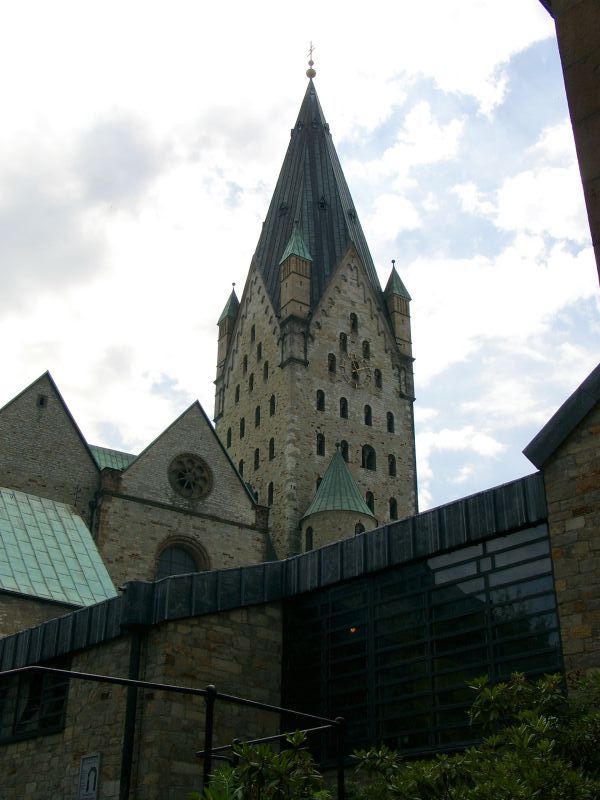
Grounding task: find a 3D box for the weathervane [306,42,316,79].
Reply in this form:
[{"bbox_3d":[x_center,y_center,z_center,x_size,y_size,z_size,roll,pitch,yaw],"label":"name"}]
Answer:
[{"bbox_3d":[1.420,-41.060,116.990,1.200,6.400,1.700,17,-33,-28],"label":"weathervane"}]

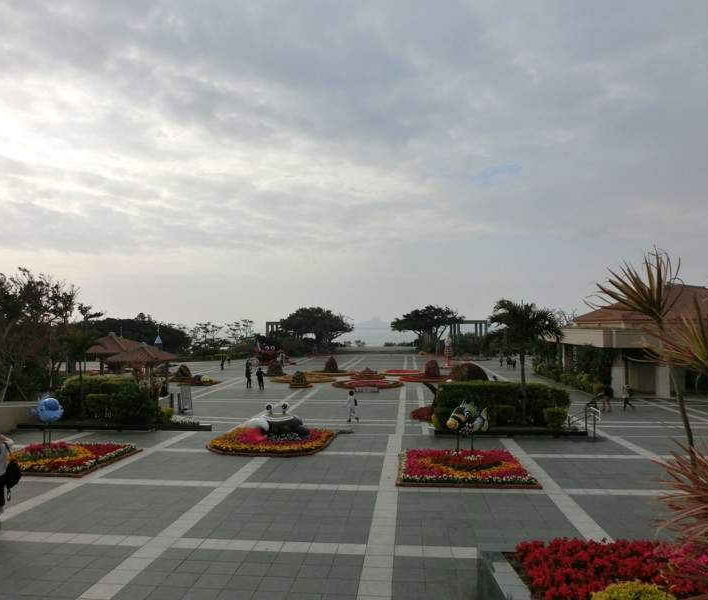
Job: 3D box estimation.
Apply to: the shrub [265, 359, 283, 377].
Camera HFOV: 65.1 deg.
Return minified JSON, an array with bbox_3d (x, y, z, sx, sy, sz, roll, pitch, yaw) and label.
[{"bbox_3d":[-8.599,7.301,60.000,1.900,1.850,1.900,0,-3,6],"label":"shrub"}]

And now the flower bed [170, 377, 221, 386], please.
[{"bbox_3d":[-13.900,6.960,48.700,4.200,0.600,3.300,0,-3,6],"label":"flower bed"}]

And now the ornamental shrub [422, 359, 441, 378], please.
[{"bbox_3d":[7.621,6.693,54.200,1.700,1.900,1.700,0,-3,6],"label":"ornamental shrub"}]

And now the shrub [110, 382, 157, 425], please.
[{"bbox_3d":[-7.433,3.489,18.700,1.500,1.350,1.400,1,-3,-22],"label":"shrub"}]

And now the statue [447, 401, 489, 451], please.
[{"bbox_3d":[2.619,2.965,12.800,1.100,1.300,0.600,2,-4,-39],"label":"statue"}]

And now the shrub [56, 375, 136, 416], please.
[{"bbox_3d":[-9.700,3.620,20.900,2.650,1.500,1.700,0,-3,6],"label":"shrub"}]

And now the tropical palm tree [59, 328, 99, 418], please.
[{"bbox_3d":[-9.950,2.670,20.100,1.500,3.250,1.500,0,-3,6],"label":"tropical palm tree"}]

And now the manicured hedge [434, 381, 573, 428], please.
[{"bbox_3d":[5.175,3.565,19.200,4.400,1.300,1.400,0,-3,6],"label":"manicured hedge"}]

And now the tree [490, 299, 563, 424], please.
[{"bbox_3d":[5.710,2.030,18.450,2.400,4.150,2.400,0,-3,6],"label":"tree"}]

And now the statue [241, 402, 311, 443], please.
[{"bbox_3d":[-2.180,3.459,15.600,1.850,1.100,1.500,0,-3,7],"label":"statue"}]

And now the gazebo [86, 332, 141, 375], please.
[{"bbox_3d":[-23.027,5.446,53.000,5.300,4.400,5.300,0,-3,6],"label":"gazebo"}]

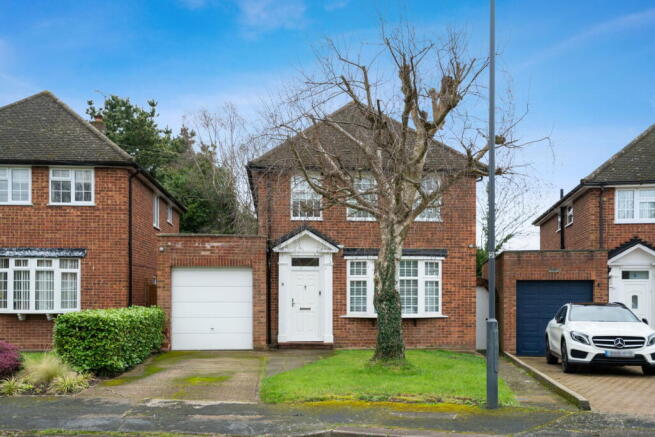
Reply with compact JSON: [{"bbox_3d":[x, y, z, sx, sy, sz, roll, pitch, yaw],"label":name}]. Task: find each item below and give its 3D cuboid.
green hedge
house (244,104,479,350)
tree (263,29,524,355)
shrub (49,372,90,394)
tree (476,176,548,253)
[{"bbox_3d":[-4.500,2.550,13.500,1.000,1.200,4.300,0,-4,0],"label":"green hedge"},{"bbox_3d":[0.797,0.144,21.997,6.500,7.700,8.700,0,-4,-5],"label":"house"},{"bbox_3d":[1.600,-0.550,14.800,6.000,7.700,5.400,0,-4,0],"label":"tree"},{"bbox_3d":[-3.960,2.530,9.750,0.620,0.360,0.550,0,-4,0],"label":"shrub"},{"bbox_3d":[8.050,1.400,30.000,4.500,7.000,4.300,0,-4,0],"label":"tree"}]

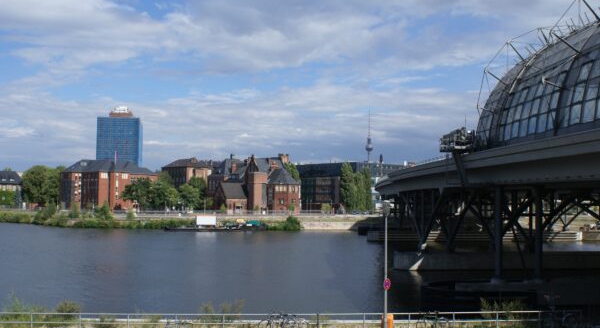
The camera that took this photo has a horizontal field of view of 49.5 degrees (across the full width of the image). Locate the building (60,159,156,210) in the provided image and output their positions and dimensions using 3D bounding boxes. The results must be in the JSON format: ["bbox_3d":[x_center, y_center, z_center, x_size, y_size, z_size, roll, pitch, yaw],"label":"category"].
[{"bbox_3d":[-70.146,7.969,237.446,25.000,18.000,29.000,3,-3,-32],"label":"building"}]

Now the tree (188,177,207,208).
[{"bbox_3d":[-41.807,12.386,264.645,8.500,13.800,8.500,1,-3,-10],"label":"tree"}]

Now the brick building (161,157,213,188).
[{"bbox_3d":[-51.050,9.042,291.396,17.000,23.500,19.000,3,-4,-40],"label":"brick building"}]

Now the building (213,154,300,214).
[{"bbox_3d":[-18.052,8.072,267.383,29.000,24.000,24.000,3,-3,-32],"label":"building"}]

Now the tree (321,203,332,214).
[{"bbox_3d":[8.979,15.145,220.089,3.900,3.600,3.800,1,-3,0],"label":"tree"}]

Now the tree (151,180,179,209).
[{"bbox_3d":[-53.778,12.634,257.666,11.000,13.000,10.500,1,-3,-10],"label":"tree"}]

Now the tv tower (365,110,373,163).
[{"bbox_3d":[276.800,-37.271,2630.537,32.000,368.000,32.000,1,-3,-10],"label":"tv tower"}]

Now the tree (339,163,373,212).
[{"bbox_3d":[19.637,8.889,229.434,11.500,17.500,9.000,1,-3,0],"label":"tree"}]

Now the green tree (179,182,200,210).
[{"bbox_3d":[-43.521,13.310,255.709,8.700,11.300,8.500,1,-3,-10],"label":"green tree"}]

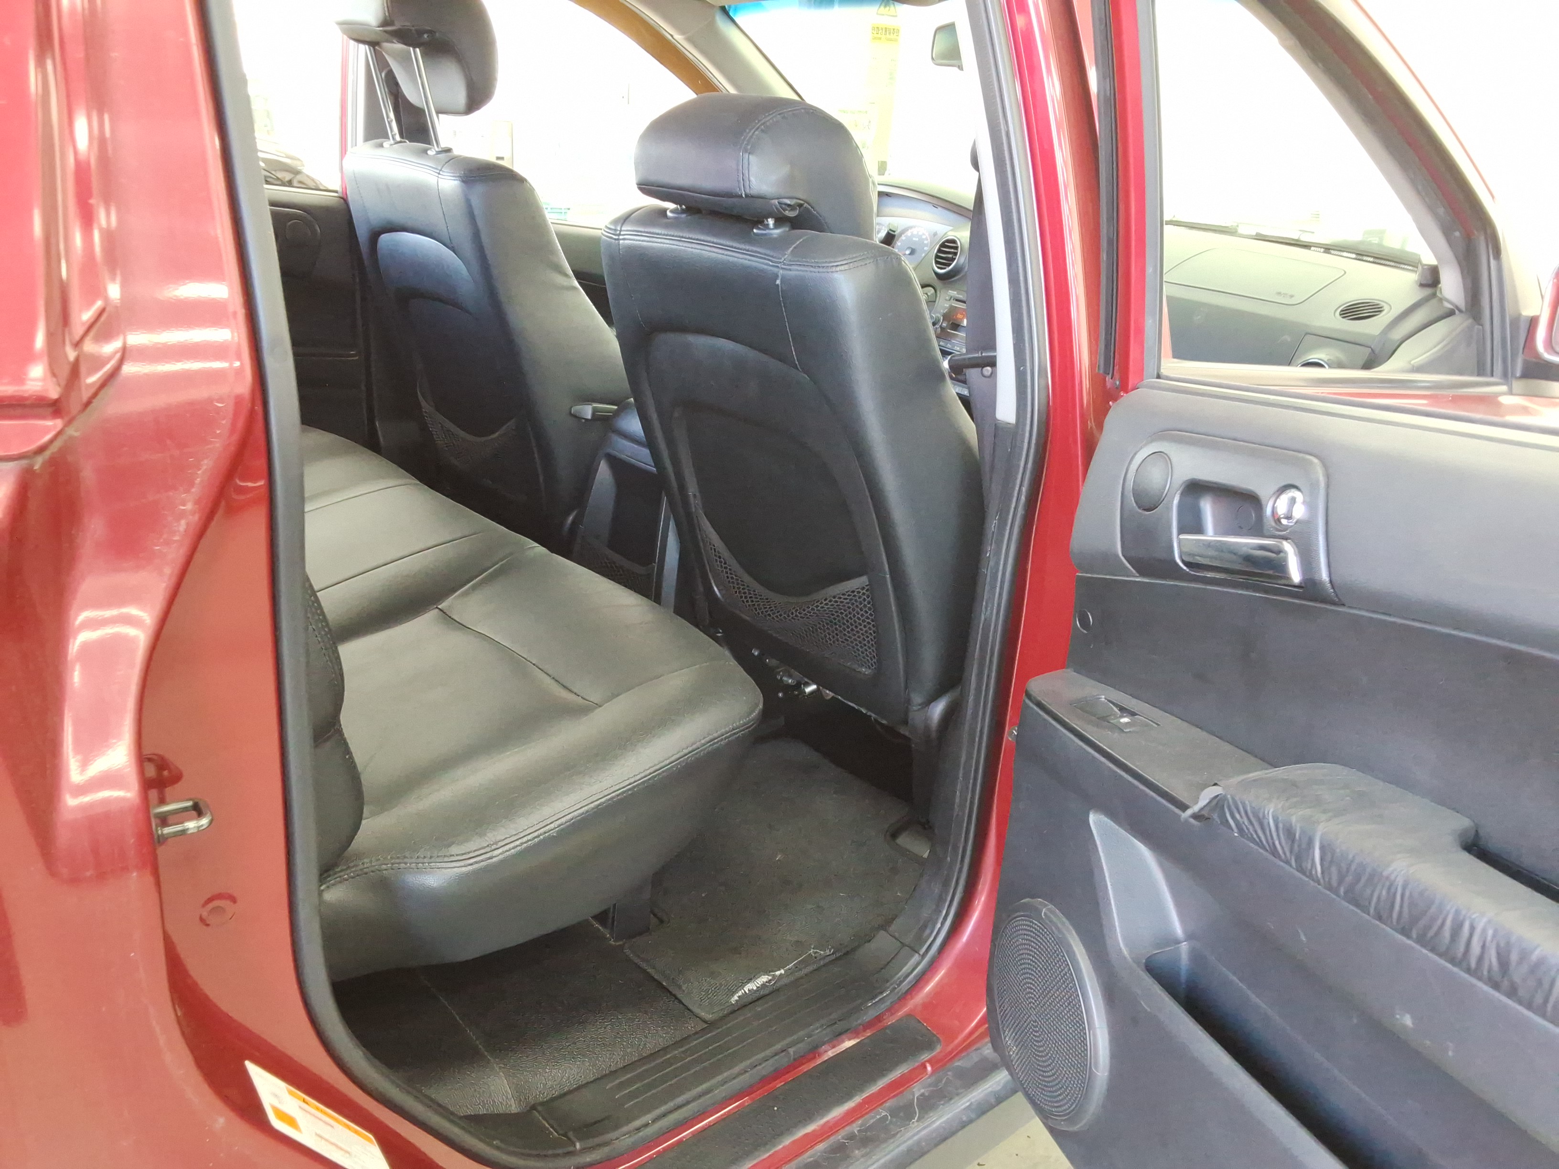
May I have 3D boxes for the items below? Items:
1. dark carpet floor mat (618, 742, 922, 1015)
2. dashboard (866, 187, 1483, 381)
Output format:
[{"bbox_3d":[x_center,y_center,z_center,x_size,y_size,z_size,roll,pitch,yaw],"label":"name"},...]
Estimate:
[{"bbox_3d":[-0.030,0.343,1.624,0.529,0.020,0.479,-11,25,-40],"label":"dark carpet floor mat"},{"bbox_3d":[0.554,-0.500,2.469,0.490,0.470,1.460,-11,25,-40],"label":"dashboard"}]

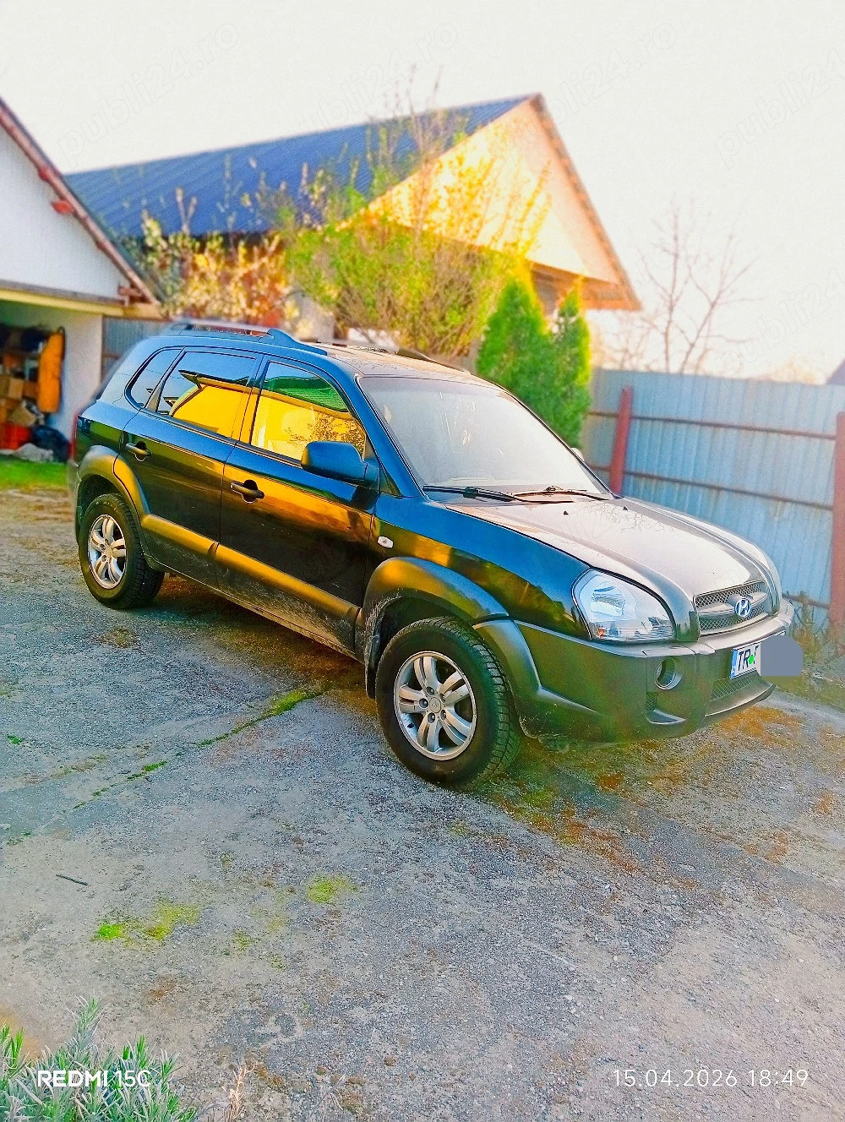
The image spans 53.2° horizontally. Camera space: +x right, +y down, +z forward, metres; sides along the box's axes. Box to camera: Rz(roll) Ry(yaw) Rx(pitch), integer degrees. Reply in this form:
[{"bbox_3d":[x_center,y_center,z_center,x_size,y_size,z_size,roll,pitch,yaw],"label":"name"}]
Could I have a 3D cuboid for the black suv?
[{"bbox_3d":[-0.259,-0.320,4.648,4.330,1.710,1.860,18,16,40],"label":"black suv"}]

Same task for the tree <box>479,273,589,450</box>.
[{"bbox_3d":[0.964,-1.284,7.734,1.050,2.522,0.960,7,12,6],"label":"tree"}]

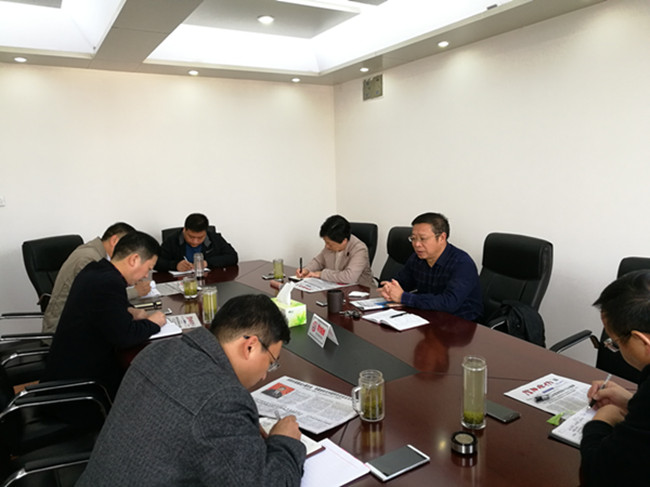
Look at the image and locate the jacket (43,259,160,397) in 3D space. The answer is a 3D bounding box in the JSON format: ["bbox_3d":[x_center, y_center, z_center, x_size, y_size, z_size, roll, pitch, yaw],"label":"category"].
[{"bbox_3d":[-1.075,0.375,2.447,0.560,0.600,0.500,-7,9,-33],"label":"jacket"}]

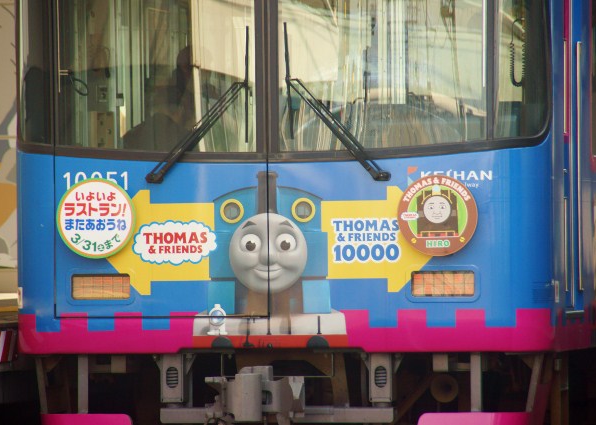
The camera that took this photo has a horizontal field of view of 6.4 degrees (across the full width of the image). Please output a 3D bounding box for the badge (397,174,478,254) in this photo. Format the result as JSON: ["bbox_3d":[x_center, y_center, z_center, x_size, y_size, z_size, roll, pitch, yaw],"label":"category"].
[{"bbox_3d":[0.682,0.019,26.000,0.395,0.395,0.030,0,0,9],"label":"badge"}]

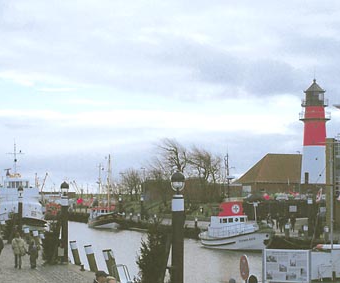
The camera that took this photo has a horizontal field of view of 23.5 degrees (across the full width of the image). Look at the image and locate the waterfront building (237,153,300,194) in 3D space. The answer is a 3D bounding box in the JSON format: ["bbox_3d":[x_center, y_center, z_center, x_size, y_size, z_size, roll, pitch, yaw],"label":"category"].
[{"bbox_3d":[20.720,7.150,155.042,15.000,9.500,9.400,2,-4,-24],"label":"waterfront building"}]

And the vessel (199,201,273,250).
[{"bbox_3d":[6.290,8.063,77.847,7.800,4.700,2.900,1,-4,-15],"label":"vessel"}]

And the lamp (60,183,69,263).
[{"bbox_3d":[-5.721,4.361,44.458,0.450,4.350,0.450,0,-4,0],"label":"lamp"}]

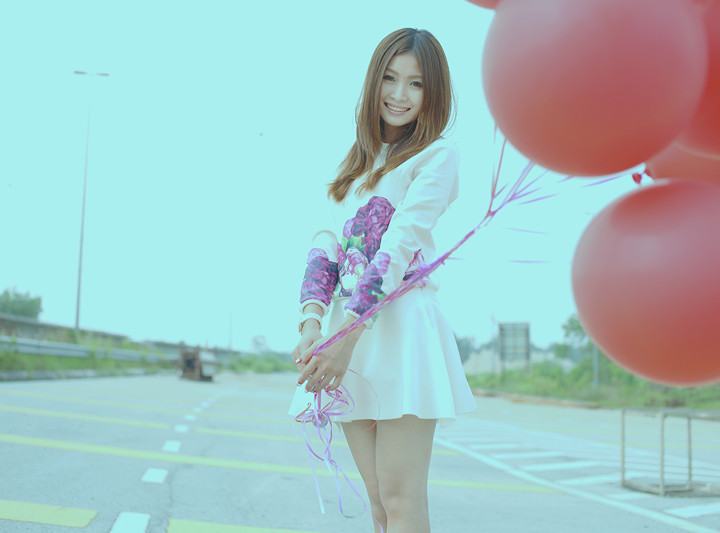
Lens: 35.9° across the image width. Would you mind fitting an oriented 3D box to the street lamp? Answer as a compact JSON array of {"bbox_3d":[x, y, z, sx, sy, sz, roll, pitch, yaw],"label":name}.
[{"bbox_3d":[-13.414,-3.167,54.103,1.750,12.900,0.350,3,-5,-7],"label":"street lamp"}]

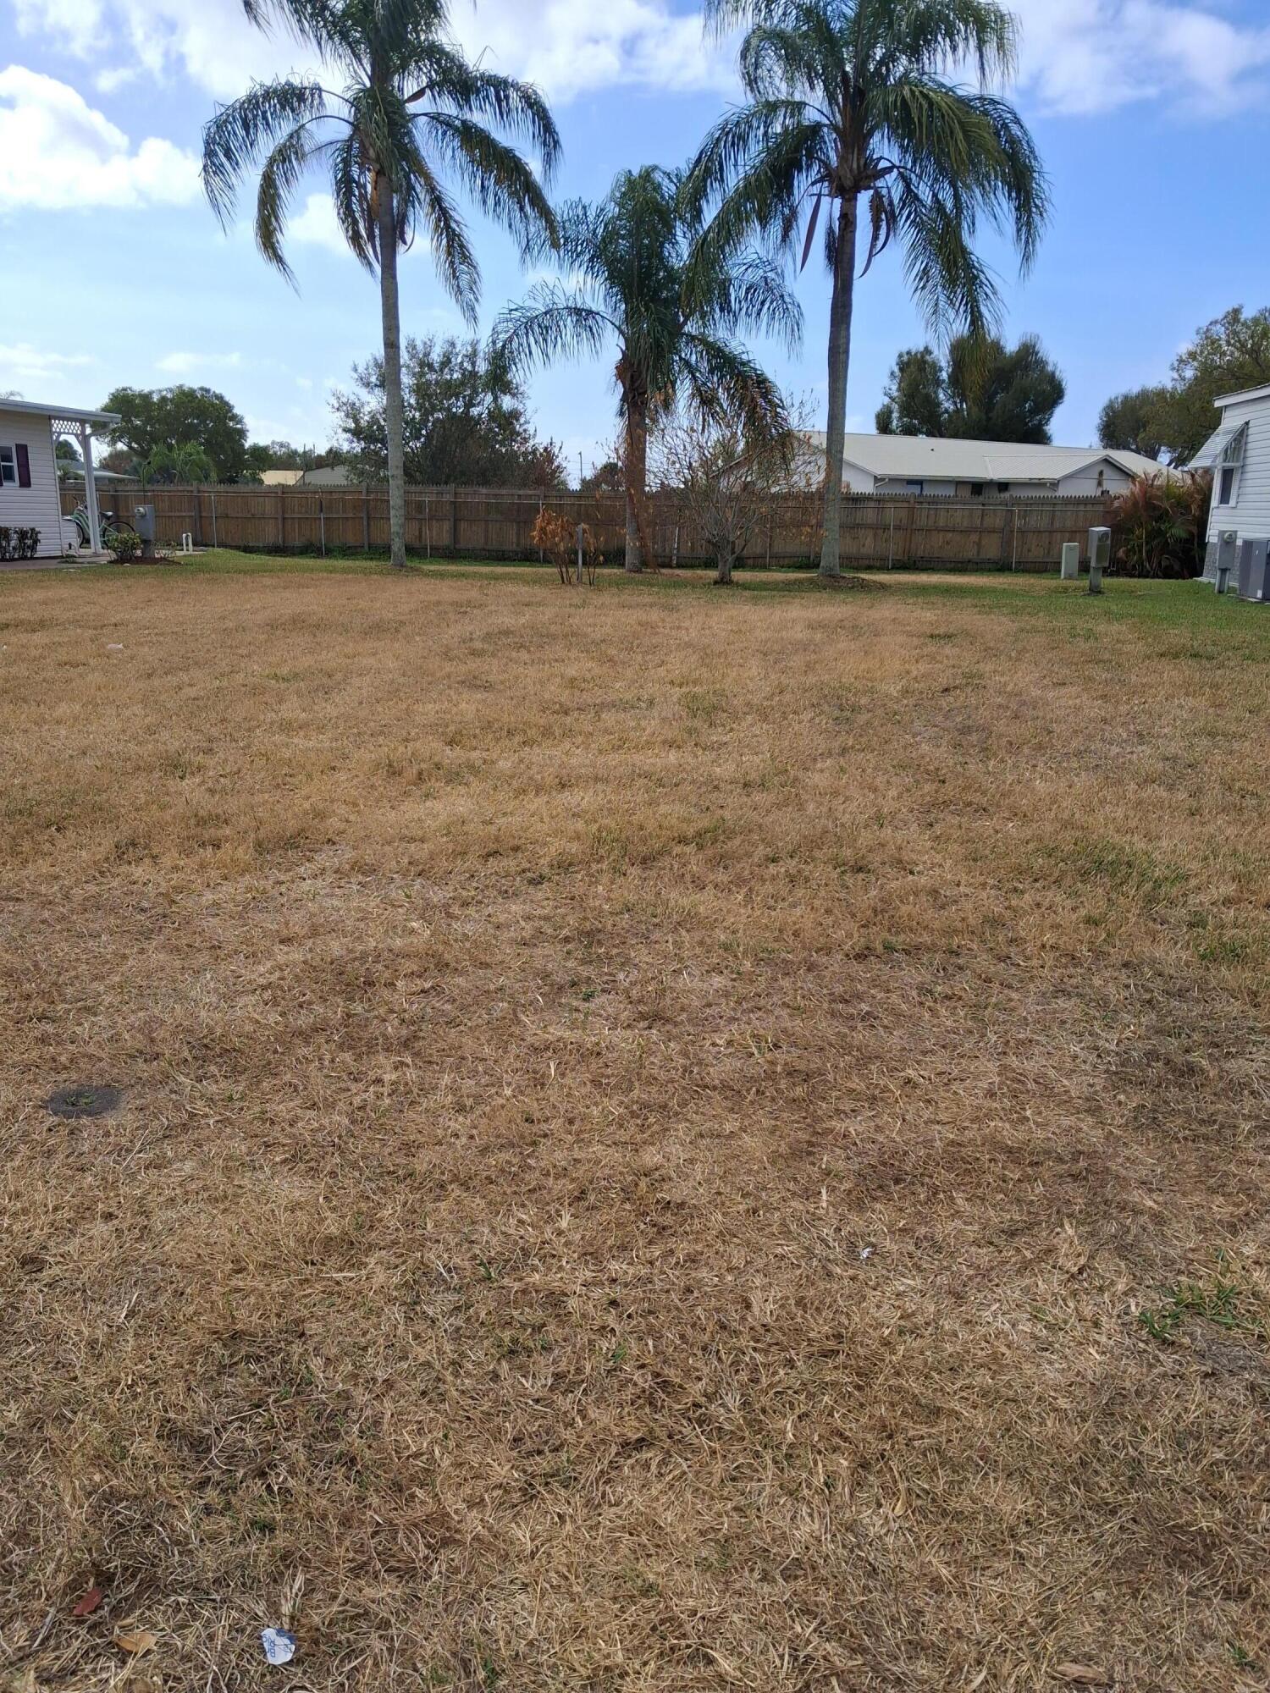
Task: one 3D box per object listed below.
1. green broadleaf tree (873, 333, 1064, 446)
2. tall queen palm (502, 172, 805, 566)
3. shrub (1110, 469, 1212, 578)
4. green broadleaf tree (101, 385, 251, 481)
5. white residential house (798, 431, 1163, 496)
[{"bbox_3d":[17.537,-21.681,69.685,9.800,10.300,9.000,1,15,0],"label":"green broadleaf tree"},{"bbox_3d":[0.259,-10.428,29.308,6.700,8.500,6.500,1,15,0],"label":"tall queen palm"},{"bbox_3d":[13.112,-7.957,32.478,2.700,2.600,2.300,3,15,6],"label":"shrub"},{"bbox_3d":[-28.217,-24.452,81.607,9.400,7.800,9.200,1,15,0],"label":"green broadleaf tree"},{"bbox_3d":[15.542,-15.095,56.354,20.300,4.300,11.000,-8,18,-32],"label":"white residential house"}]

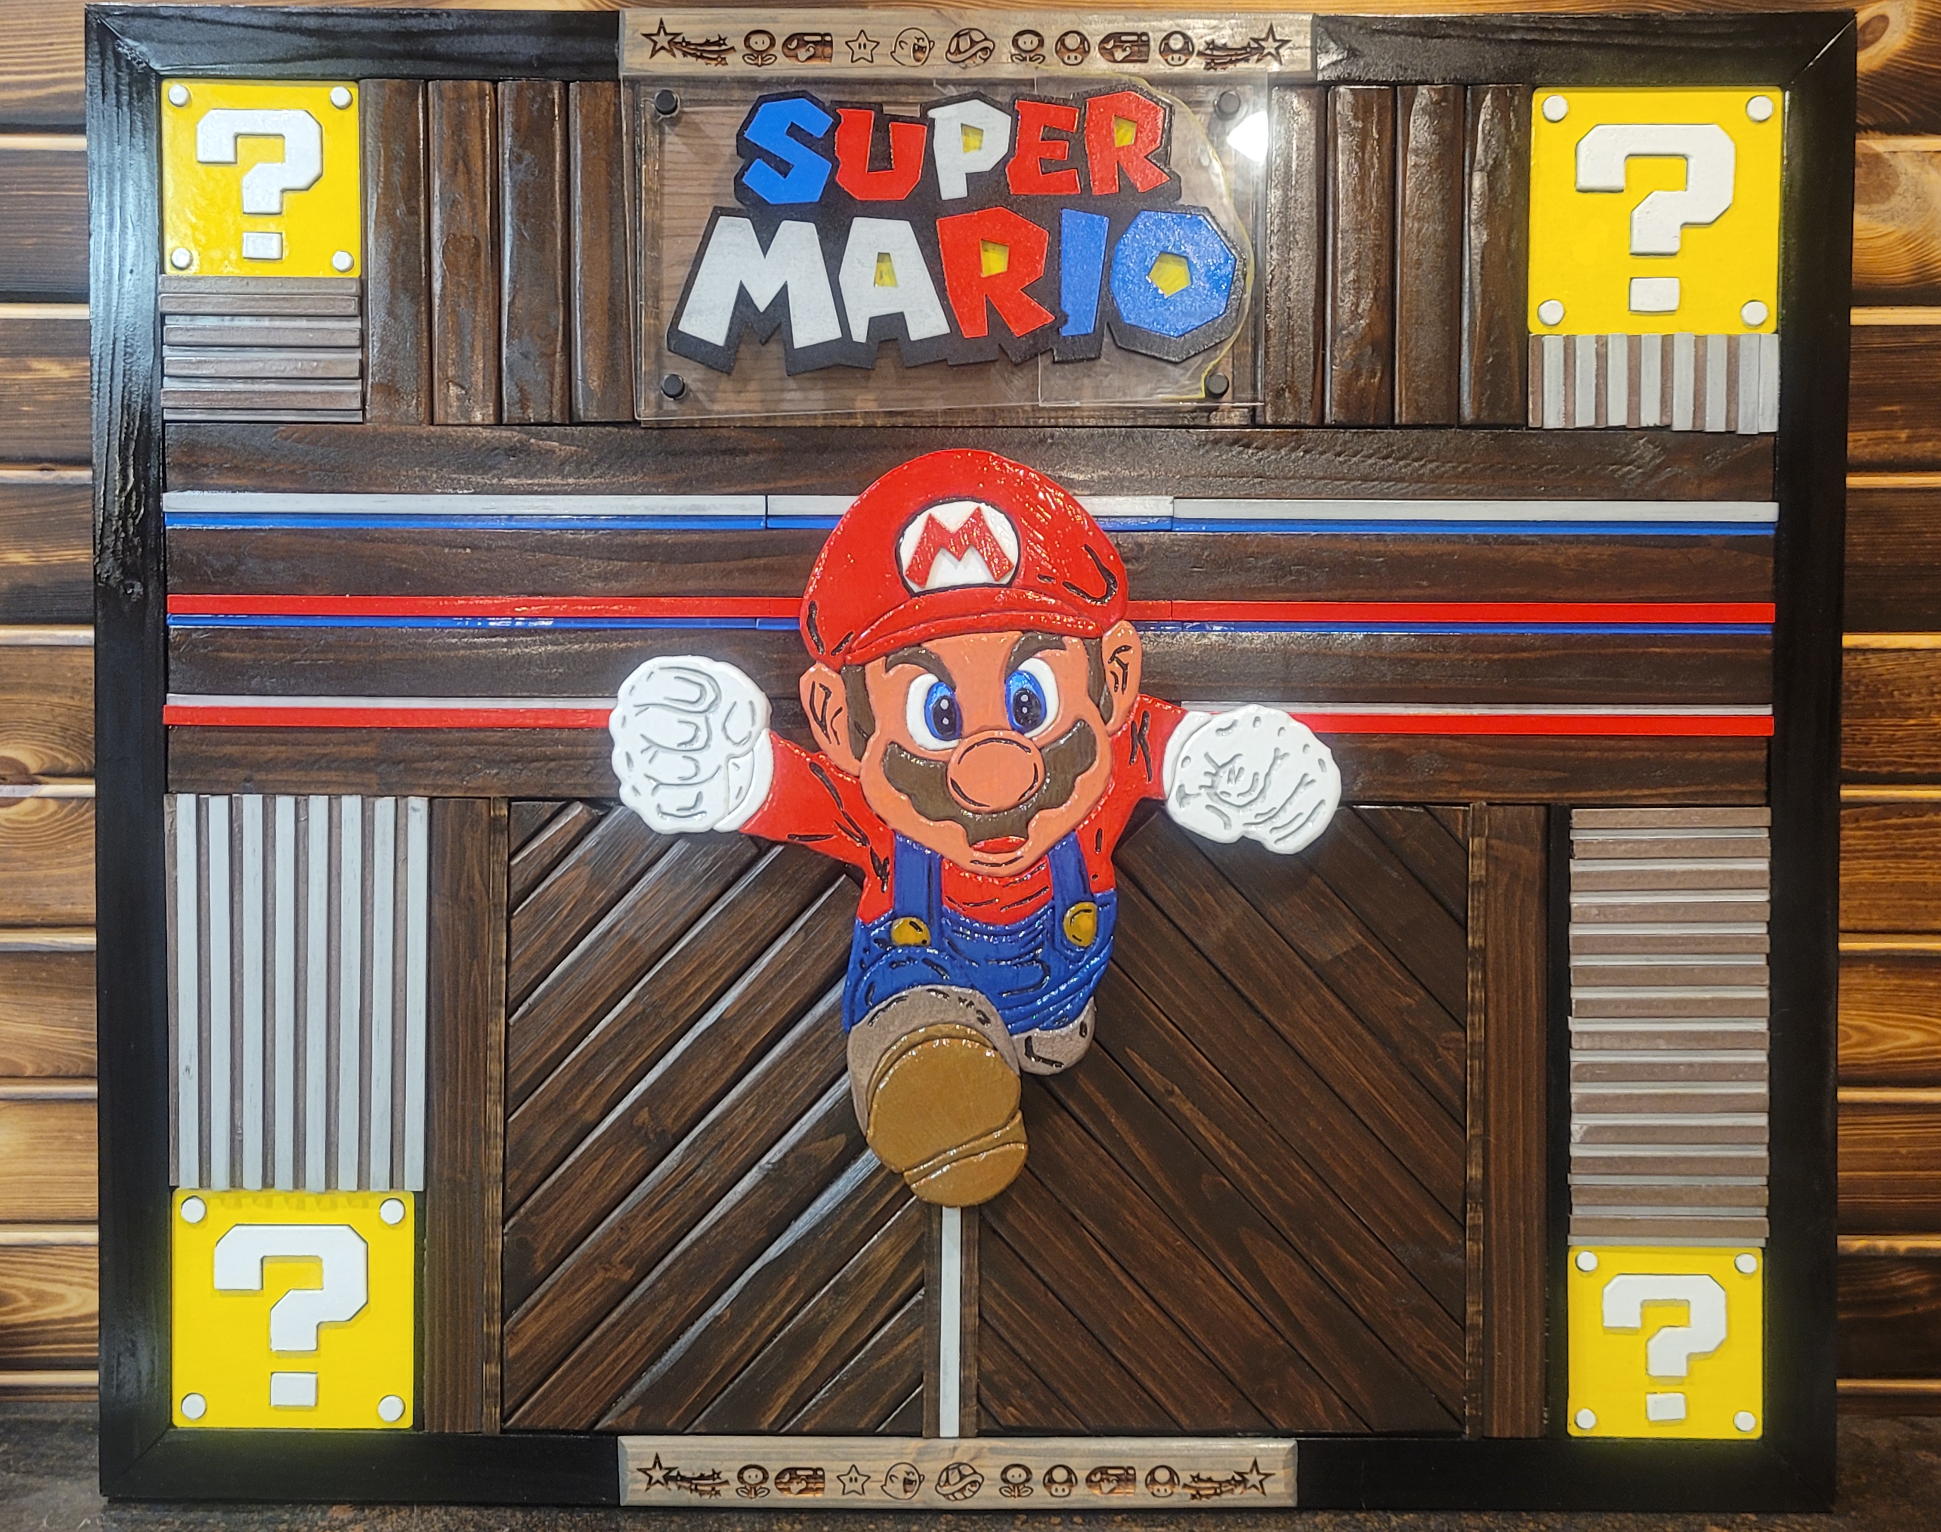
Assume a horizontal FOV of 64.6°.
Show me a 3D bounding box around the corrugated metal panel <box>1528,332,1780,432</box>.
[{"bbox_3d":[0.355,-0.199,0.805,0.129,0.050,0.015,0,1,0],"label":"corrugated metal panel"}]

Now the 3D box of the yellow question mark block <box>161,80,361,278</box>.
[{"bbox_3d":[-0.367,-0.304,0.804,0.103,0.101,0.019,0,1,0],"label":"yellow question mark block"}]

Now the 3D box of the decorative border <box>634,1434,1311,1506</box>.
[{"bbox_3d":[-0.007,0.370,0.815,0.356,0.038,0.020,0,1,0],"label":"decorative border"}]

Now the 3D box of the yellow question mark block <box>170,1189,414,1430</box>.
[{"bbox_3d":[-0.356,0.286,0.817,0.127,0.126,0.019,0,1,0],"label":"yellow question mark block"}]

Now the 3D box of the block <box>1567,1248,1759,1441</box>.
[{"bbox_3d":[0.366,0.304,0.817,0.102,0.102,0.019,0,1,0],"label":"block"}]

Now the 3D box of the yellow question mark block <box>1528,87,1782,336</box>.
[{"bbox_3d":[0.355,-0.287,0.804,0.131,0.128,0.019,0,1,0],"label":"yellow question mark block"}]

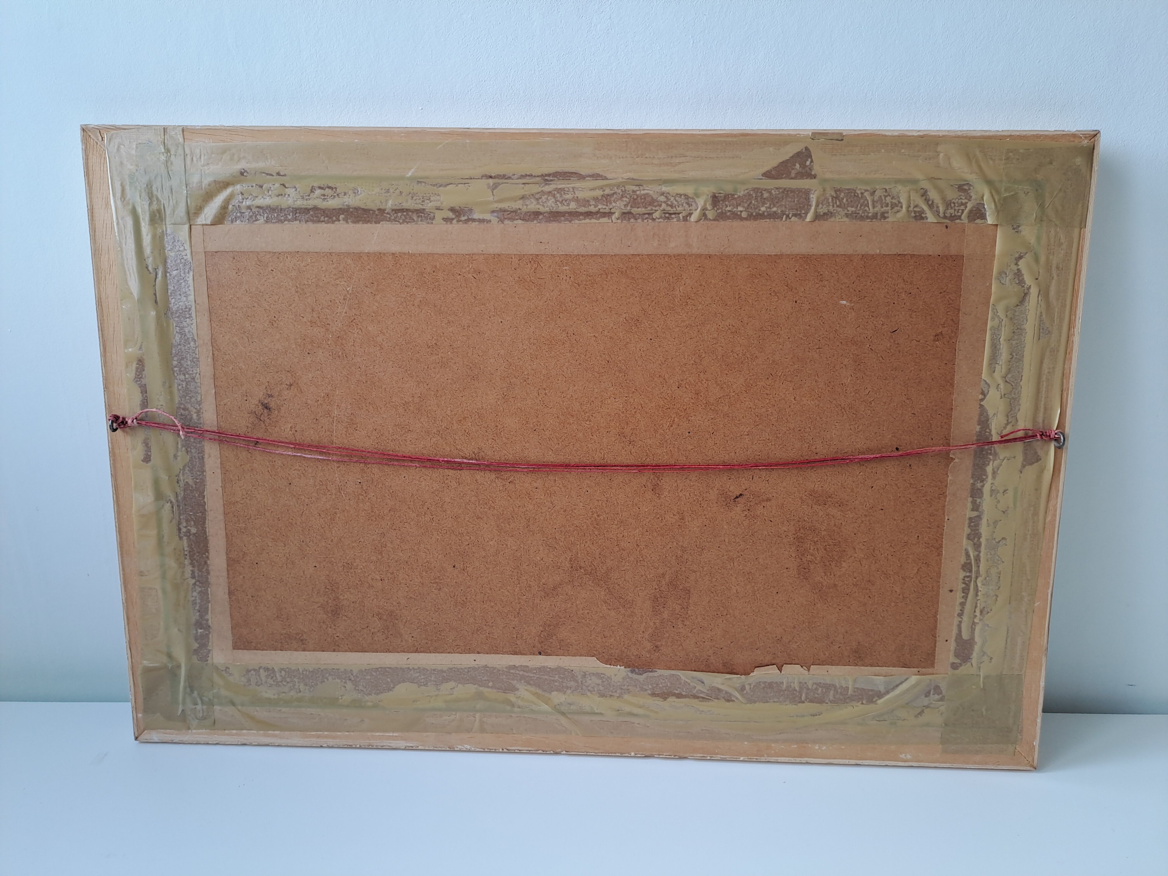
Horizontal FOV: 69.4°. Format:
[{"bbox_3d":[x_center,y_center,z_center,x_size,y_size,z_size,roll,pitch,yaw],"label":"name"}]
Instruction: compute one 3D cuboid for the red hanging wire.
[{"bbox_3d":[-0.005,0.004,0.539,0.611,0.036,0.014,1,10,2],"label":"red hanging wire"}]

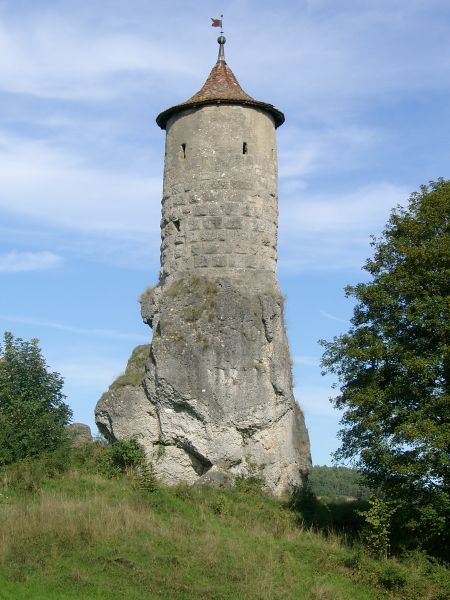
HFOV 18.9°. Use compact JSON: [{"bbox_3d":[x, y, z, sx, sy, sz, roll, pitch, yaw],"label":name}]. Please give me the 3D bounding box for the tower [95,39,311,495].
[{"bbox_3d":[-0.972,-1.680,57.389,8.678,19.504,8.000,1,-9,0],"label":"tower"}]

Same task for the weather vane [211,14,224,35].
[{"bbox_3d":[-0.326,-11.964,58.752,0.627,0.933,0.130,3,-9,-14],"label":"weather vane"}]

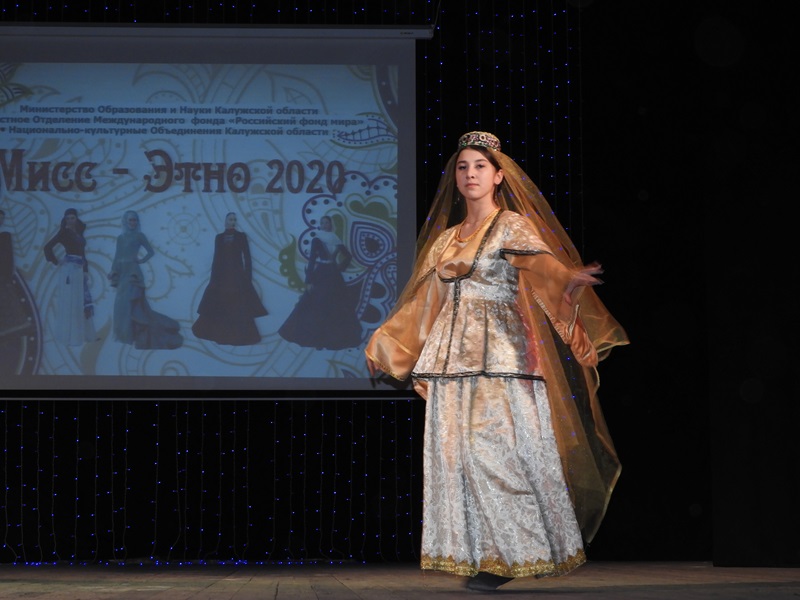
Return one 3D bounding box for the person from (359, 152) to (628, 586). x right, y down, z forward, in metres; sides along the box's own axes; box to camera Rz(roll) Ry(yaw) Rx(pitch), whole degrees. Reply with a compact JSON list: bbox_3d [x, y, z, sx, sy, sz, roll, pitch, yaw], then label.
[{"bbox_3d":[0.378,0.135,6.820,0.800,1.480,0.520,-3,-7,25],"label":"person"}]

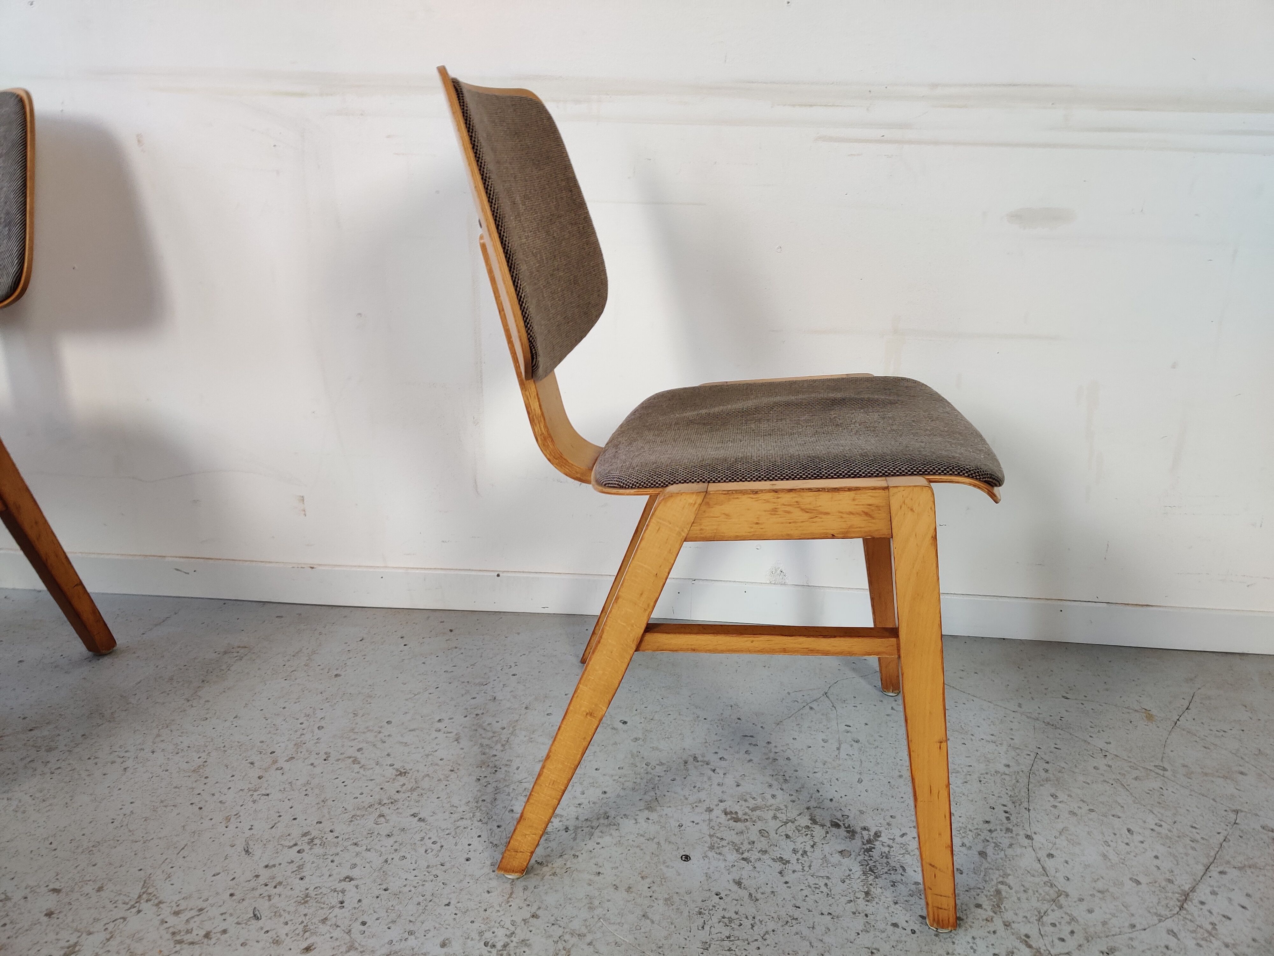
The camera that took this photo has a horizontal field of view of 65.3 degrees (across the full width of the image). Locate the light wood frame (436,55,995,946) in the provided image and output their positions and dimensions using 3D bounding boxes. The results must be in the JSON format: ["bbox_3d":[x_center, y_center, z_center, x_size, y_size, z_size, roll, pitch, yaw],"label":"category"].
[{"bbox_3d":[0.095,-0.018,1.134,0.542,0.792,0.493,4,18,7],"label":"light wood frame"}]

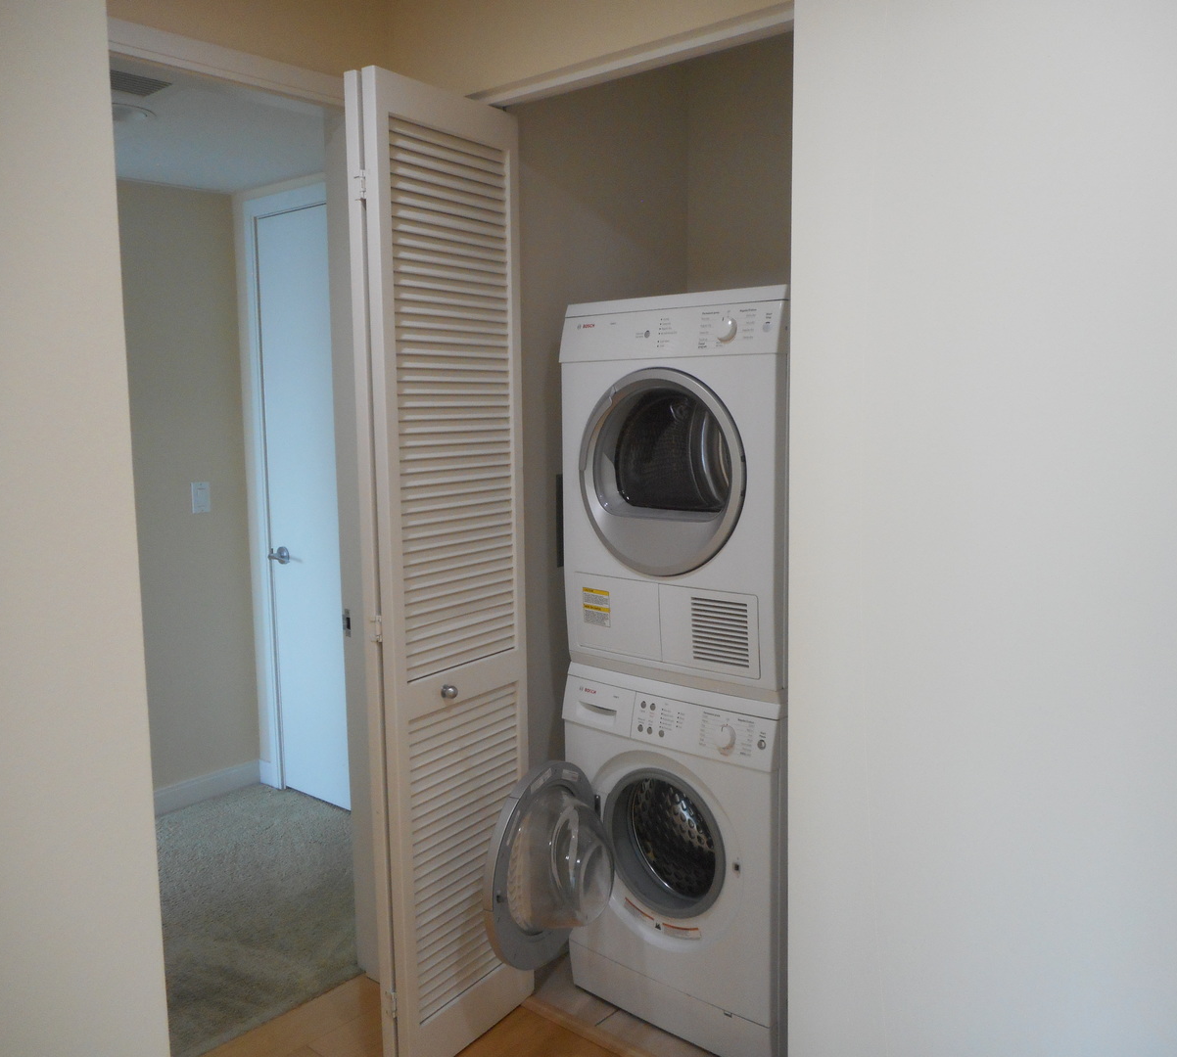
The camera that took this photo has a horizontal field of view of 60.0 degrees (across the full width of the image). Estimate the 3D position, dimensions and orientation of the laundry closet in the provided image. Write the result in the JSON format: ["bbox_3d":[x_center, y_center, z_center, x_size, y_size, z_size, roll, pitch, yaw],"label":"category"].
[{"bbox_3d":[0.348,-0.032,2.426,0.900,2.400,0.860,6,9,41],"label":"laundry closet"}]

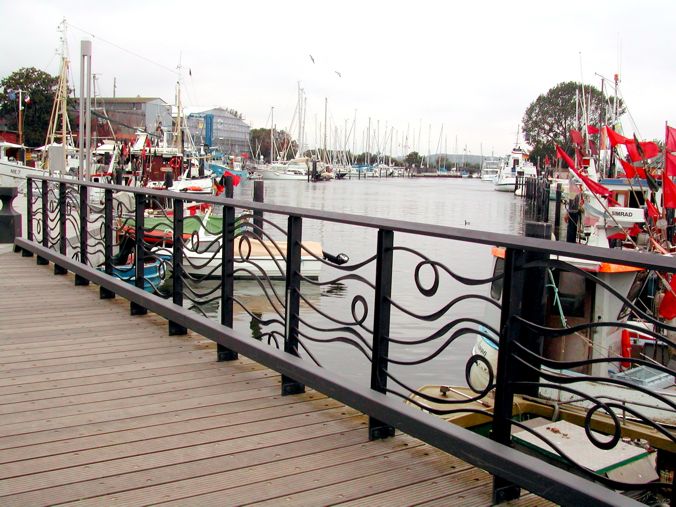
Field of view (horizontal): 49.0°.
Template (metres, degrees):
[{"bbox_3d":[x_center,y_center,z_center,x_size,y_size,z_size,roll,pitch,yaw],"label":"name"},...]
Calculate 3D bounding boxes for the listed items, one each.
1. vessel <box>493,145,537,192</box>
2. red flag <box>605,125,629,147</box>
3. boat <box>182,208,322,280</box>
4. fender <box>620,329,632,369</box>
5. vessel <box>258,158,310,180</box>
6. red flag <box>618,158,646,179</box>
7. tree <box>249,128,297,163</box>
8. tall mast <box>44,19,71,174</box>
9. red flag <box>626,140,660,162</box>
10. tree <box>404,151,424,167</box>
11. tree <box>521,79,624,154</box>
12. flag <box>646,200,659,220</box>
[{"bbox_3d":[23.613,-11.339,99.000,4.100,6.000,9.000,5,8,22],"label":"vessel"},{"bbox_3d":[5.594,-2.333,14.800,0.480,0.370,0.140,4,7,17],"label":"red flag"},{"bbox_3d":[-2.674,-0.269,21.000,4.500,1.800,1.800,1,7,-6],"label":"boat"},{"bbox_3d":[4.354,1.441,11.200,0.160,0.580,0.160,4,7,17],"label":"fender"},{"bbox_3d":[-10.093,-16.036,140.000,9.400,4.300,3.200,1,7,-9],"label":"vessel"},{"bbox_3d":[5.357,-1.546,13.500,0.500,0.370,0.120,2,7,0],"label":"red flag"},{"bbox_3d":[-14.563,-23.346,165.000,10.600,8.600,9.500,2,7,0],"label":"tree"},{"bbox_3d":[-18.078,-10.026,48.000,1.600,10.300,1.600,-1,7,-24],"label":"tall mast"},{"bbox_3d":[5.558,-1.856,13.500,0.610,0.410,0.120,2,7,0],"label":"red flag"},{"bbox_3d":[23.194,-28.561,225.000,5.600,5.000,5.600,2,7,0],"label":"tree"},{"bbox_3d":[36.971,-20.181,117.000,14.800,13.200,14.000,4,7,17],"label":"tree"},{"bbox_3d":[5.933,-0.811,14.000,0.220,0.360,0.120,4,7,17],"label":"flag"}]

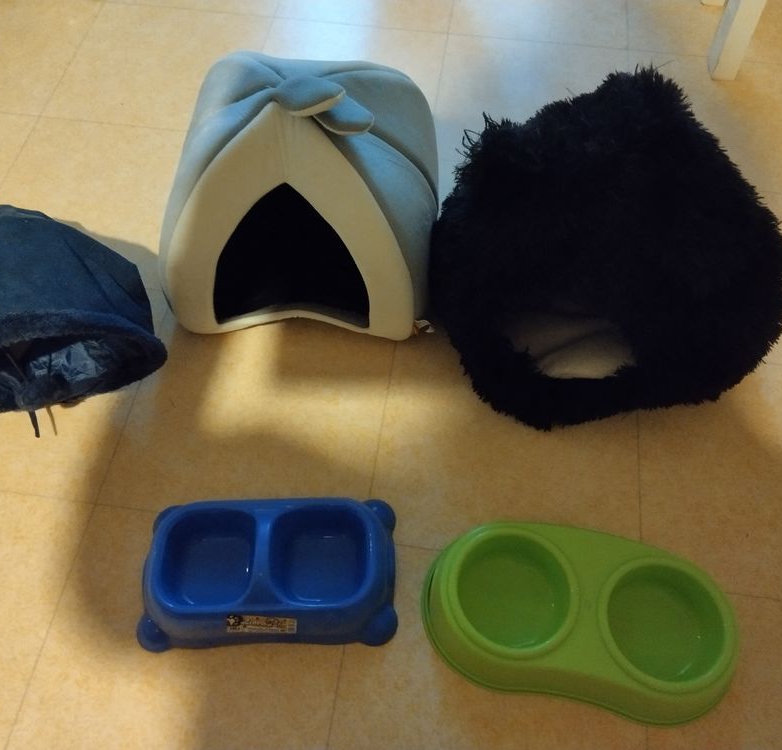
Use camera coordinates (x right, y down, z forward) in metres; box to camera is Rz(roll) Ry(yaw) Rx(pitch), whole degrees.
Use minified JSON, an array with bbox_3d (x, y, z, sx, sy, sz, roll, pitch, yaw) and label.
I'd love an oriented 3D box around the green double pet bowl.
[{"bbox_3d":[0.197,0.241,0.772,0.328,0.052,0.180,10,59,5],"label":"green double pet bowl"}]

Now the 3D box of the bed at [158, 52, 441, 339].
[{"bbox_3d":[-0.110,-0.269,0.946,0.350,0.280,0.345,4,59,2],"label":"bed"}]

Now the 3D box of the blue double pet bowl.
[{"bbox_3d":[-0.126,0.205,0.790,0.260,0.055,0.150,-1,59,-1],"label":"blue double pet bowl"}]

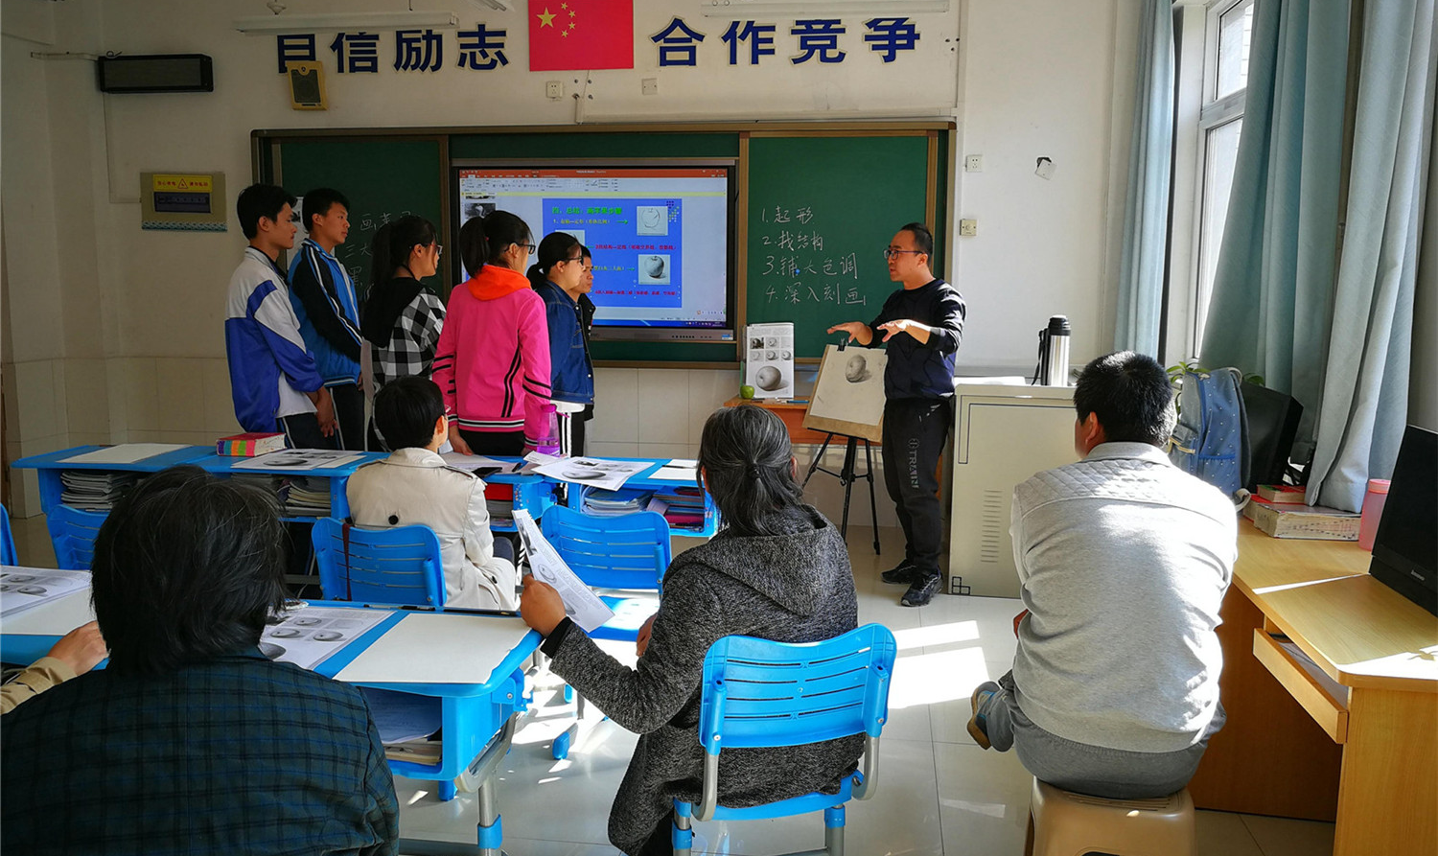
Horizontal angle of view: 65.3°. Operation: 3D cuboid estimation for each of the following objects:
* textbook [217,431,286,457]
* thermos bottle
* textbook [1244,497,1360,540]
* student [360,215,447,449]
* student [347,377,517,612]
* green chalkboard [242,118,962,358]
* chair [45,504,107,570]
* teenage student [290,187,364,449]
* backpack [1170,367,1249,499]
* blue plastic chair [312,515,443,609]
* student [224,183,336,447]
[{"bbox_3d":[-1.757,0.065,4.217,0.145,0.053,0.210,2,8,8],"label":"textbook"},{"bbox_3d":[1.523,-0.354,5.073,0.130,0.320,0.105,2,8,8],"label":"thermos bottle"},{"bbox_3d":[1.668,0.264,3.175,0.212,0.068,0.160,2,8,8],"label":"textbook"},{"bbox_3d":[-1.372,-0.076,4.971,0.330,1.690,0.430,-3,9,-19],"label":"student"},{"bbox_3d":[-0.782,0.406,3.366,0.460,1.150,0.670,4,9,21],"label":"student"},{"bbox_3d":[-0.729,-1.032,6.454,4.050,1.365,0.110,2,8,8],"label":"green chalkboard"},{"bbox_3d":[-1.799,0.582,3.607,0.420,0.770,0.440,1,8,6],"label":"chair"},{"bbox_3d":[-1.685,-0.124,4.854,0.360,1.770,0.470,-1,8,-9],"label":"teenage student"},{"bbox_3d":[1.482,0.027,3.428,0.200,0.430,0.280,1,8,6],"label":"backpack"},{"bbox_3d":[-0.936,0.613,3.432,0.420,0.770,0.440,2,8,14],"label":"blue plastic chair"},{"bbox_3d":[-1.770,-0.083,4.555,0.420,1.770,0.470,-2,9,-20],"label":"student"}]

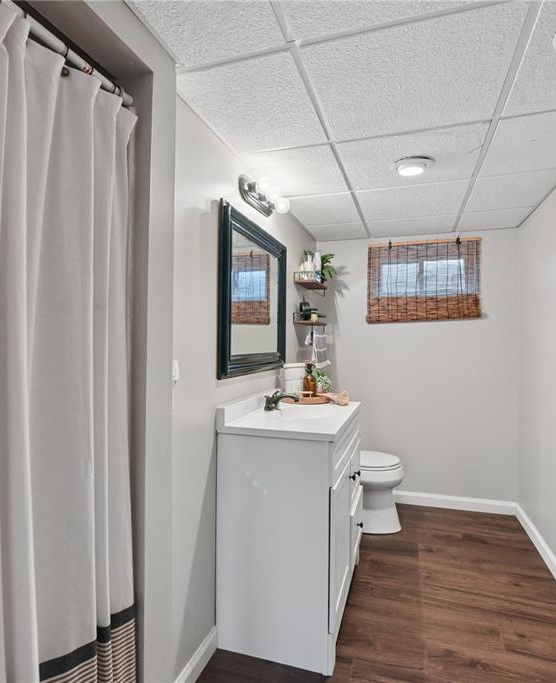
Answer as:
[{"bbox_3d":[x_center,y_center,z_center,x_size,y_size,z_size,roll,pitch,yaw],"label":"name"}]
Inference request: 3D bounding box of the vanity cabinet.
[{"bbox_3d":[0.109,0.777,1.907,0.478,0.920,0.790,0,0,19],"label":"vanity cabinet"}]

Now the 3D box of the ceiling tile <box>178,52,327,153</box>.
[{"bbox_3d":[-0.066,-0.842,1.468,0.418,0.017,0.560,0,0,19],"label":"ceiling tile"}]

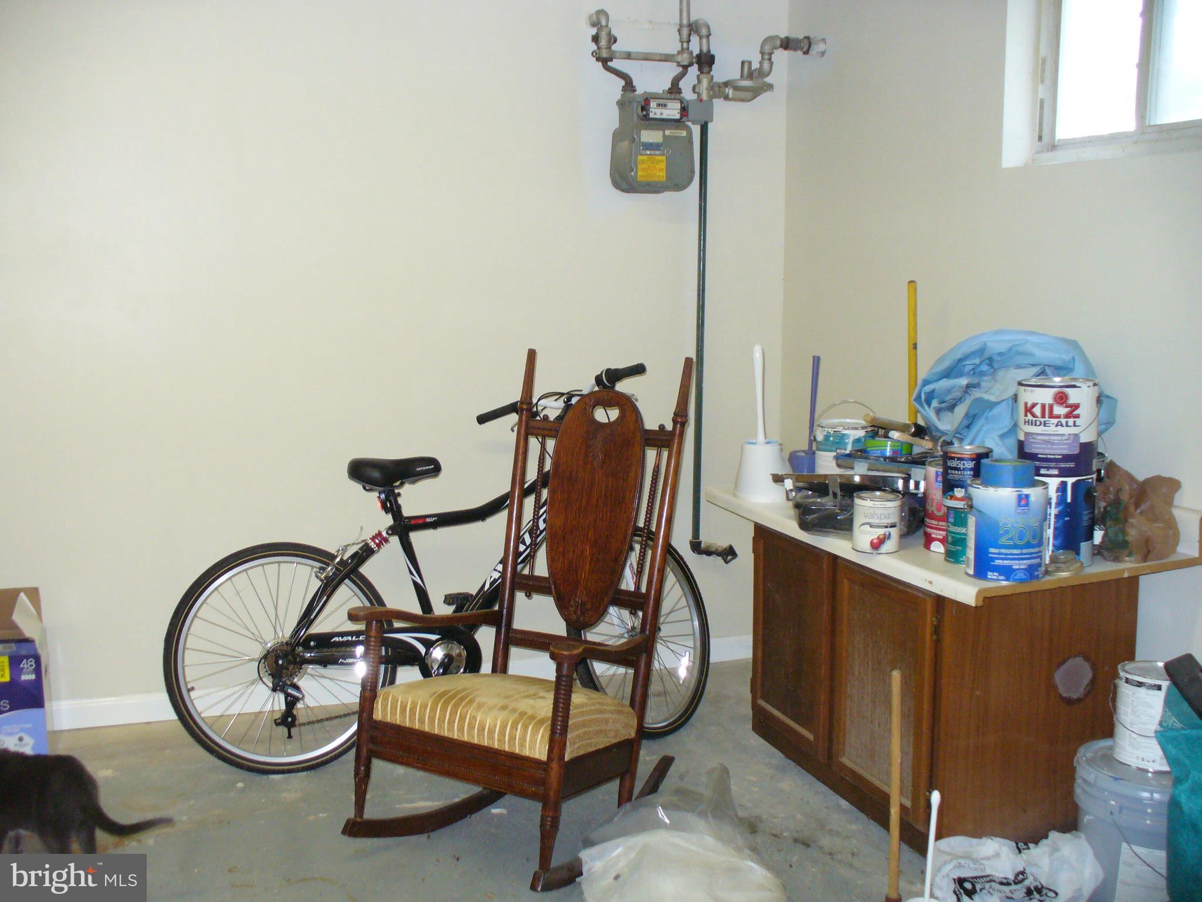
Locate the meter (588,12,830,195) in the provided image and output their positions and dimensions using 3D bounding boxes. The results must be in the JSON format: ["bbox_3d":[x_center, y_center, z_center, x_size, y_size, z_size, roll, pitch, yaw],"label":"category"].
[{"bbox_3d":[0.348,-1.144,4.273,0.740,0.580,0.300,-3,9,-18],"label":"meter"}]

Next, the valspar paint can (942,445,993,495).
[{"bbox_3d":[0.826,0.055,2.890,0.109,0.125,0.109,2,9,16],"label":"valspar paint can"}]

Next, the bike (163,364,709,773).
[{"bbox_3d":[-0.434,0.316,3.838,1.680,1.180,0.580,-2,9,-13],"label":"bike"}]

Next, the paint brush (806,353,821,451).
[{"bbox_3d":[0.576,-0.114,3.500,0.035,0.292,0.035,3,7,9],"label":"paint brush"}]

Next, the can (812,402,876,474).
[{"bbox_3d":[0.645,-0.001,3.369,0.172,0.236,0.168,1,7,11],"label":"can"}]

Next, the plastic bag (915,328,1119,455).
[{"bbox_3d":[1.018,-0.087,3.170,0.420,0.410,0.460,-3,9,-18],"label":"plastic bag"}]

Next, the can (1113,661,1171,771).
[{"bbox_3d":[1.220,0.581,2.821,0.168,0.195,0.168,4,9,24],"label":"can"}]

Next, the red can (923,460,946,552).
[{"bbox_3d":[0.845,0.137,3.003,0.166,0.192,0.166,2,8,16],"label":"red can"}]

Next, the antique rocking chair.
[{"bbox_3d":[-0.168,0.322,3.027,0.580,1.090,0.730,4,9,31],"label":"antique rocking chair"}]

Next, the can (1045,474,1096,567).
[{"bbox_3d":[1.027,0.151,2.912,0.168,0.197,0.168,3,9,20],"label":"can"}]

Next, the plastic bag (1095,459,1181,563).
[{"bbox_3d":[1.241,0.144,2.970,0.180,0.230,0.170,-3,9,-18],"label":"plastic bag"}]

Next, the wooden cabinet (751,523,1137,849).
[{"bbox_3d":[0.828,0.535,3.278,0.525,0.610,0.905,-3,8,-19],"label":"wooden cabinet"}]

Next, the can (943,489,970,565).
[{"bbox_3d":[0.836,0.187,2.915,0.109,0.125,0.109,2,9,16],"label":"can"}]

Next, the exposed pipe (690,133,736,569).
[{"bbox_3d":[0.365,-0.338,4.031,0.146,1.362,0.120,-3,8,-19],"label":"exposed pipe"}]

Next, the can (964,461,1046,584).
[{"bbox_3d":[0.880,0.161,2.781,0.168,0.215,0.168,3,9,18],"label":"can"}]

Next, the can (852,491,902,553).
[{"bbox_3d":[0.644,0.167,2.998,0.108,0.126,0.108,2,7,12],"label":"can"}]

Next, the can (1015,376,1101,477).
[{"bbox_3d":[1.014,-0.051,2.850,0.170,0.192,0.170,3,8,20],"label":"can"}]

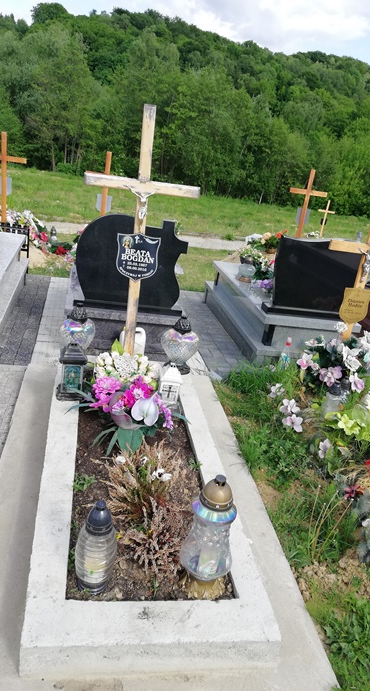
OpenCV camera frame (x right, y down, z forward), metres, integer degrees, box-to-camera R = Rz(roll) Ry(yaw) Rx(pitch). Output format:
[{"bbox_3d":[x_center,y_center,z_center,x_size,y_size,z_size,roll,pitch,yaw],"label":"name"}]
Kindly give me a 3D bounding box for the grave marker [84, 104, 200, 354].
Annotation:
[{"bbox_3d":[-0.255,-0.472,2.834,0.587,1.465,0.090,4,21,-11],"label":"grave marker"}]

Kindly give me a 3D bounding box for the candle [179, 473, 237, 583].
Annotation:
[{"bbox_3d":[0.095,0.591,1.673,0.185,0.420,0.185,4,21,-11],"label":"candle"}]

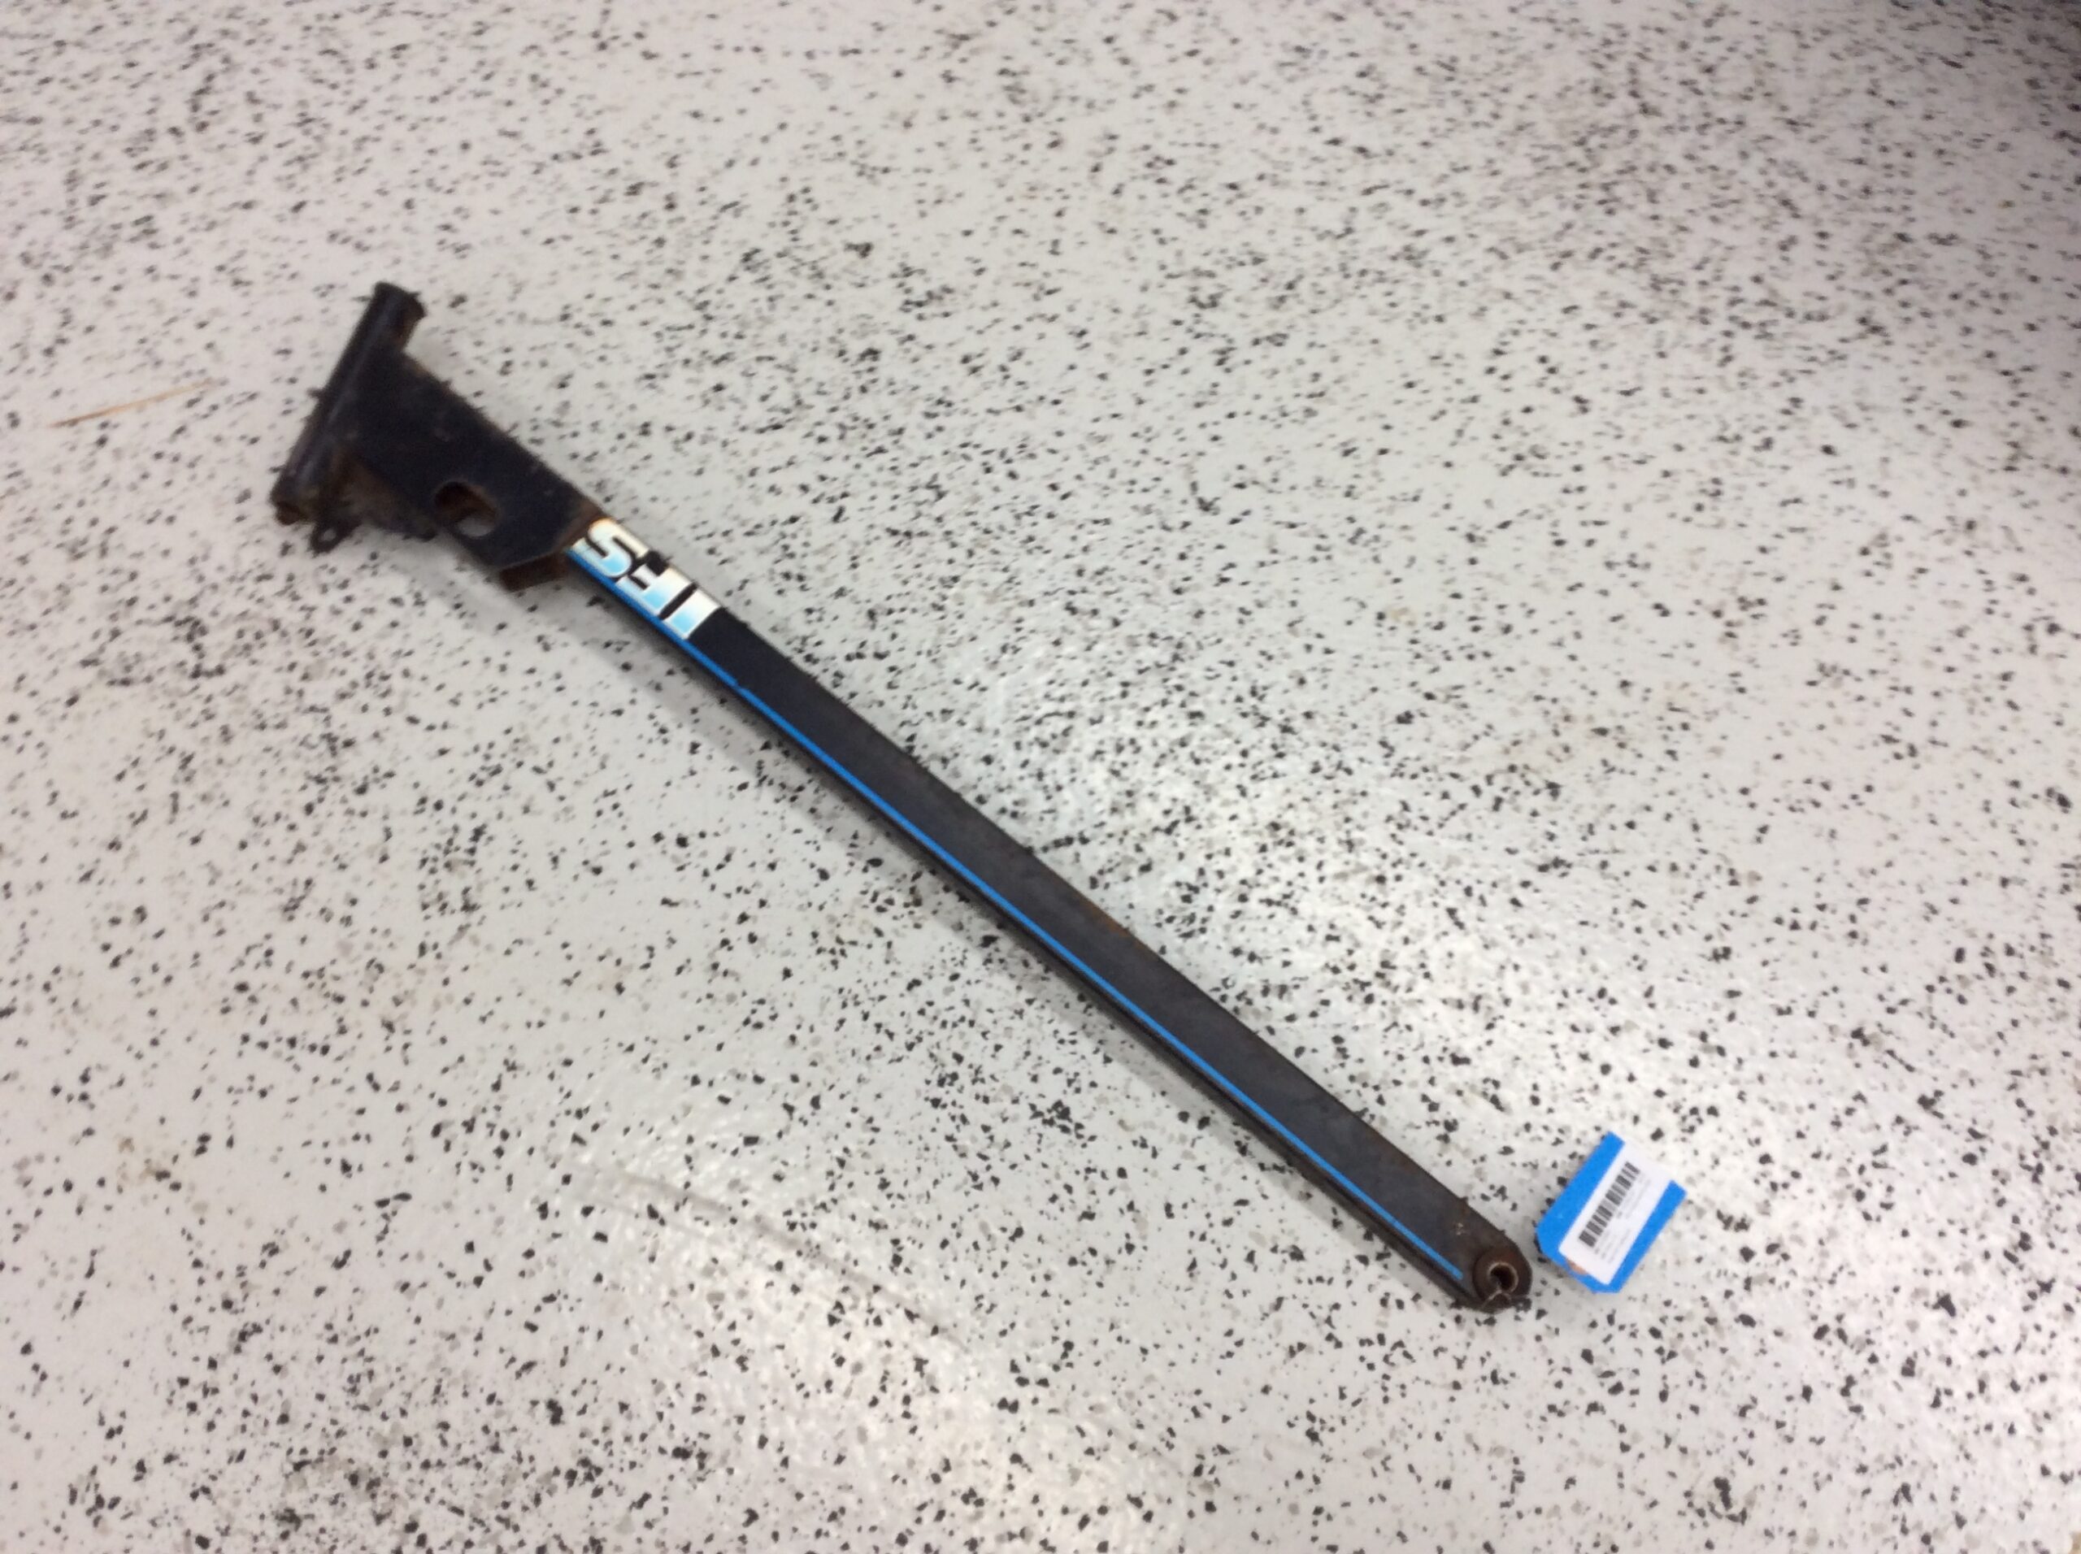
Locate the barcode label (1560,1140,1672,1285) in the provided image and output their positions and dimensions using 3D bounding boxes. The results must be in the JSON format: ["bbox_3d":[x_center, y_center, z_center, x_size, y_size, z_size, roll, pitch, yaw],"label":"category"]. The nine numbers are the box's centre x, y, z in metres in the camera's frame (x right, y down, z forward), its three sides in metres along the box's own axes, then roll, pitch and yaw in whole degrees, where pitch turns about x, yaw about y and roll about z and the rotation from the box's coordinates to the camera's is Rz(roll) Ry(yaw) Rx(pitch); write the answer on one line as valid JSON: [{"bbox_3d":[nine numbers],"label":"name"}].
[{"bbox_3d":[0.252,0.191,0.841,0.025,0.001,0.056,35,73,10],"label":"barcode label"}]

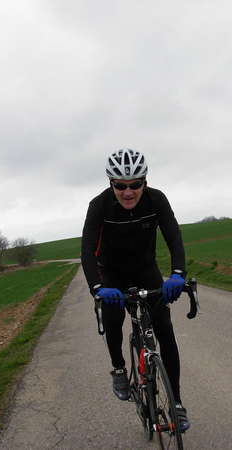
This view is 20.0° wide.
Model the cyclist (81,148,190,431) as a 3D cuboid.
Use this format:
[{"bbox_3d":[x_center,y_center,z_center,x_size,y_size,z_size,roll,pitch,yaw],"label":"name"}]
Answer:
[{"bbox_3d":[0.090,0.375,3.360,0.500,1.480,0.850,-7,-3,-5],"label":"cyclist"}]

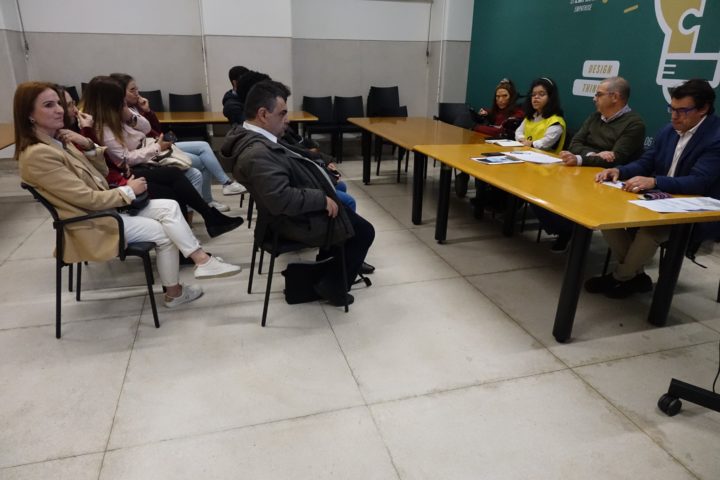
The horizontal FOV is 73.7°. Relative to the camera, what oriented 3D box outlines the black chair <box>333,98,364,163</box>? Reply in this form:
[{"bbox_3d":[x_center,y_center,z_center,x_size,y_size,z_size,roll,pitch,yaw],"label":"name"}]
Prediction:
[{"bbox_3d":[-0.099,-1.564,6.836,0.460,0.830,0.550,-5,21,-15],"label":"black chair"}]

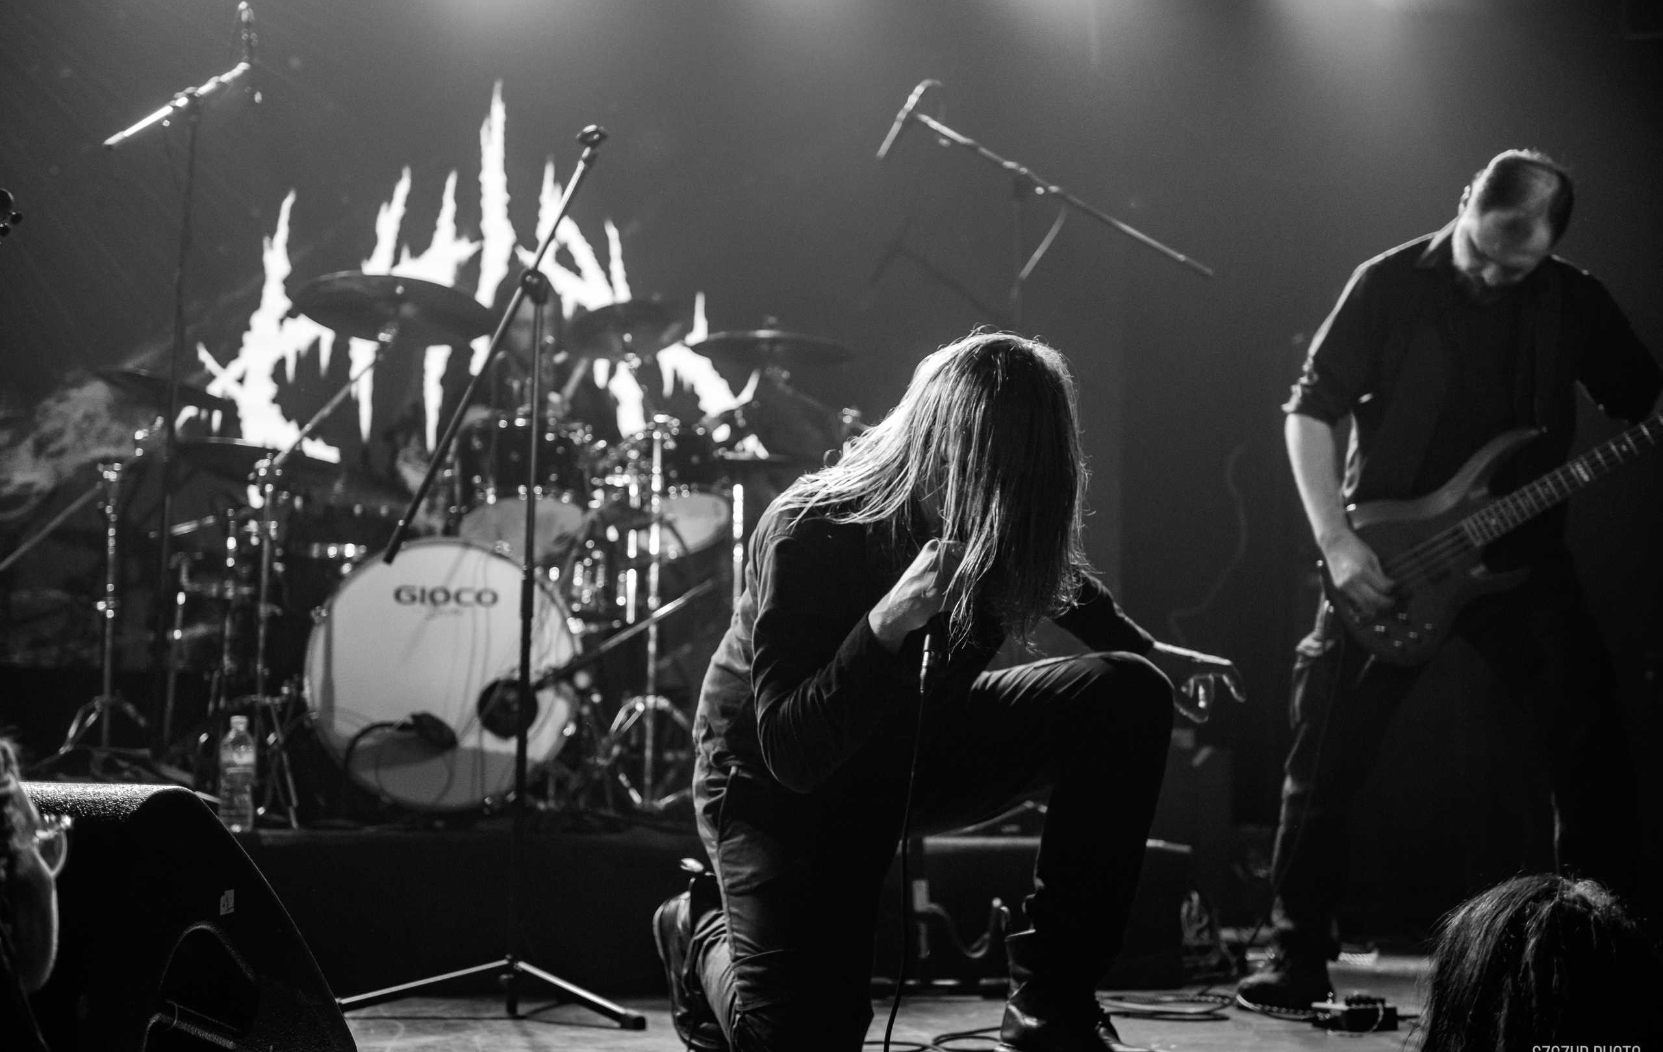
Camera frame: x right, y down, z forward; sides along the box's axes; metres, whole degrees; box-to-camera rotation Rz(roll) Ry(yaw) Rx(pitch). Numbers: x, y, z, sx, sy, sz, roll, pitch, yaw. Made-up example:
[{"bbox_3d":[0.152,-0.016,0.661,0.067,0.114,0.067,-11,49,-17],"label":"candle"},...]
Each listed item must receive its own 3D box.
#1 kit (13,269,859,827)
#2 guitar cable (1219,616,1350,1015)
[{"bbox_3d":[-0.876,0.066,5.403,1.970,1.270,1.400,1,-6,-2],"label":"kit"},{"bbox_3d":[0.874,0.551,4.468,0.270,0.790,0.280,1,-6,0],"label":"guitar cable"}]

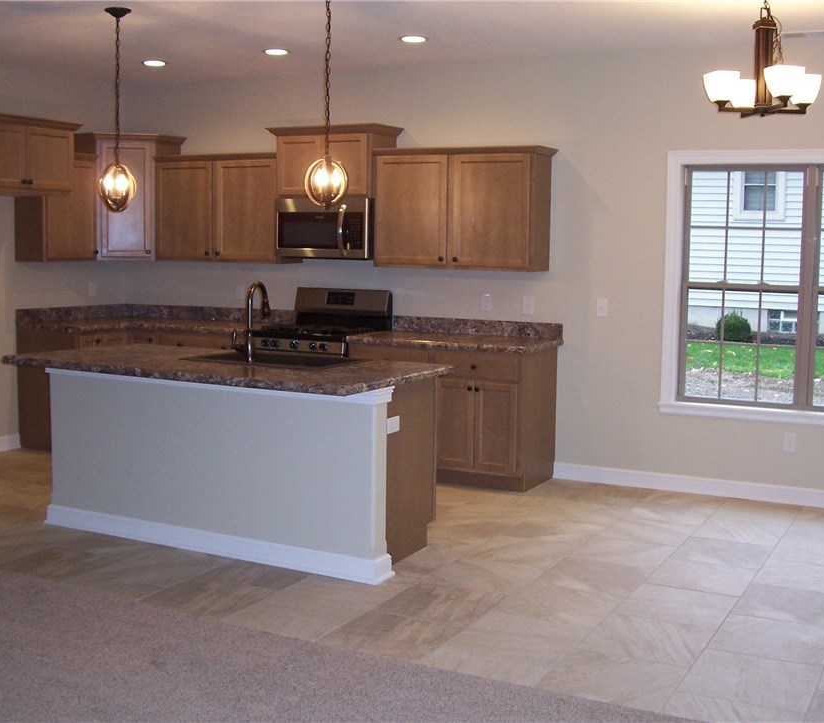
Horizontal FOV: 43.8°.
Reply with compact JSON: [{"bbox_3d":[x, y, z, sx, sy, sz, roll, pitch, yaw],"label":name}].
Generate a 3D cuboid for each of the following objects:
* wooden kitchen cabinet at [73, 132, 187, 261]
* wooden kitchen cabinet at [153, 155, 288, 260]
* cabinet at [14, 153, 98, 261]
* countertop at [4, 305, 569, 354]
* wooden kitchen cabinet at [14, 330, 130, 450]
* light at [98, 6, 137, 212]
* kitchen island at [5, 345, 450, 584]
[{"bbox_3d":[-2.252,-1.269,8.025,0.880,0.970,0.690,-1,6,-17],"label":"wooden kitchen cabinet"},{"bbox_3d":[-1.379,-1.118,7.645,1.140,0.765,0.350,4,7,28],"label":"wooden kitchen cabinet"},{"bbox_3d":[-2.609,-1.118,7.525,0.350,0.765,0.490,4,7,28],"label":"cabinet"},{"bbox_3d":[-0.942,-0.241,7.086,3.788,0.141,1.136,4,7,28],"label":"countertop"},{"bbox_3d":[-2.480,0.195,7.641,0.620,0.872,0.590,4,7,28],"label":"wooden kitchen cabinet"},{"bbox_3d":[-1.530,-1.301,5.327,0.205,1.033,0.205,-1,6,-16],"label":"light"},{"bbox_3d":[-0.944,0.460,5.170,2.121,0.924,1.000,4,7,28],"label":"kitchen island"}]

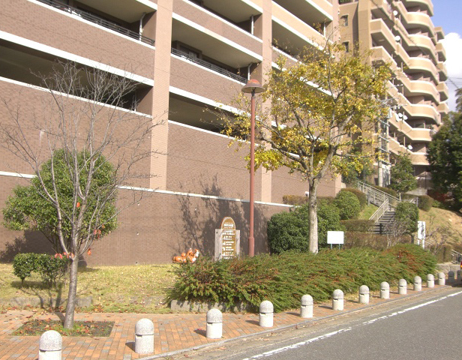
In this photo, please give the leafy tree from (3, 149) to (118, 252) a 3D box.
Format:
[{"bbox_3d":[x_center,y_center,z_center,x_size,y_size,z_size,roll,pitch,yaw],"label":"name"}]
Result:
[{"bbox_3d":[-4.913,0.953,15.261,3.200,3.722,3.200,-4,-8,37],"label":"leafy tree"}]

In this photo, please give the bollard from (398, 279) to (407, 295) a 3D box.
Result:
[{"bbox_3d":[5.082,3.155,15.550,0.250,0.445,0.250,-4,-8,37],"label":"bollard"}]

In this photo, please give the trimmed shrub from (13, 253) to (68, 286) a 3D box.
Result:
[{"bbox_3d":[-4.226,2.018,11.750,1.180,0.750,0.600,1,-6,0],"label":"trimmed shrub"}]

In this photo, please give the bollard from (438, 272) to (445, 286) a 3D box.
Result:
[{"bbox_3d":[7.736,3.634,19.300,0.250,0.445,0.250,-4,-8,37],"label":"bollard"}]

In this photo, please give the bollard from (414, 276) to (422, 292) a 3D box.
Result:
[{"bbox_3d":[5.795,3.225,16.363,0.246,0.447,0.246,-4,-8,37],"label":"bollard"}]

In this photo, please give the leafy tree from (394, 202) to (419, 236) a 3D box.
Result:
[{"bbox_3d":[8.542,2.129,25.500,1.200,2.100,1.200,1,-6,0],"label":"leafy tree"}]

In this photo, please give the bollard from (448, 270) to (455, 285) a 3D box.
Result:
[{"bbox_3d":[8.238,3.623,19.703,0.246,0.447,0.246,-4,-8,37],"label":"bollard"}]

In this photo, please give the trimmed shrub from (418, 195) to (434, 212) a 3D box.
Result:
[{"bbox_3d":[13.104,1.583,35.500,1.200,1.300,1.100,-4,-8,37],"label":"trimmed shrub"}]

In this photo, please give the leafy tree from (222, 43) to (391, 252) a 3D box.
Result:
[{"bbox_3d":[2.449,-0.859,17.089,5.400,7.180,5.000,1,-6,0],"label":"leafy tree"}]

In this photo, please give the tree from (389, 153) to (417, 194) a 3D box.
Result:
[{"bbox_3d":[13.423,-0.467,41.000,2.200,3.400,2.100,1,-6,0],"label":"tree"}]

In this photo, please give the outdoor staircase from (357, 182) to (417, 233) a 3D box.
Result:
[{"bbox_3d":[9.070,1.832,33.913,4.300,3.900,5.600,-4,-8,37],"label":"outdoor staircase"}]

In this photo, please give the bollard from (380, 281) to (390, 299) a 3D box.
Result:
[{"bbox_3d":[4.217,3.028,14.400,0.250,0.445,0.250,-4,-8,37],"label":"bollard"}]

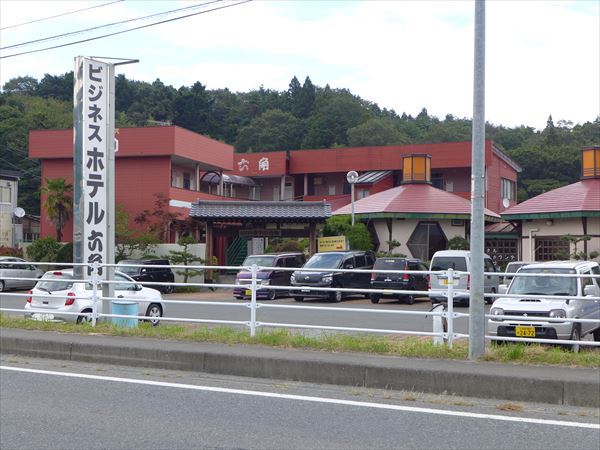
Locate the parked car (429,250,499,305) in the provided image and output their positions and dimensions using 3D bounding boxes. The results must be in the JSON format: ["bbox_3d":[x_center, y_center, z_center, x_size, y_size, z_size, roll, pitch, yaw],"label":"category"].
[{"bbox_3d":[5.730,1.841,30.339,1.475,1.880,3.395,0,-1,29],"label":"parked car"}]

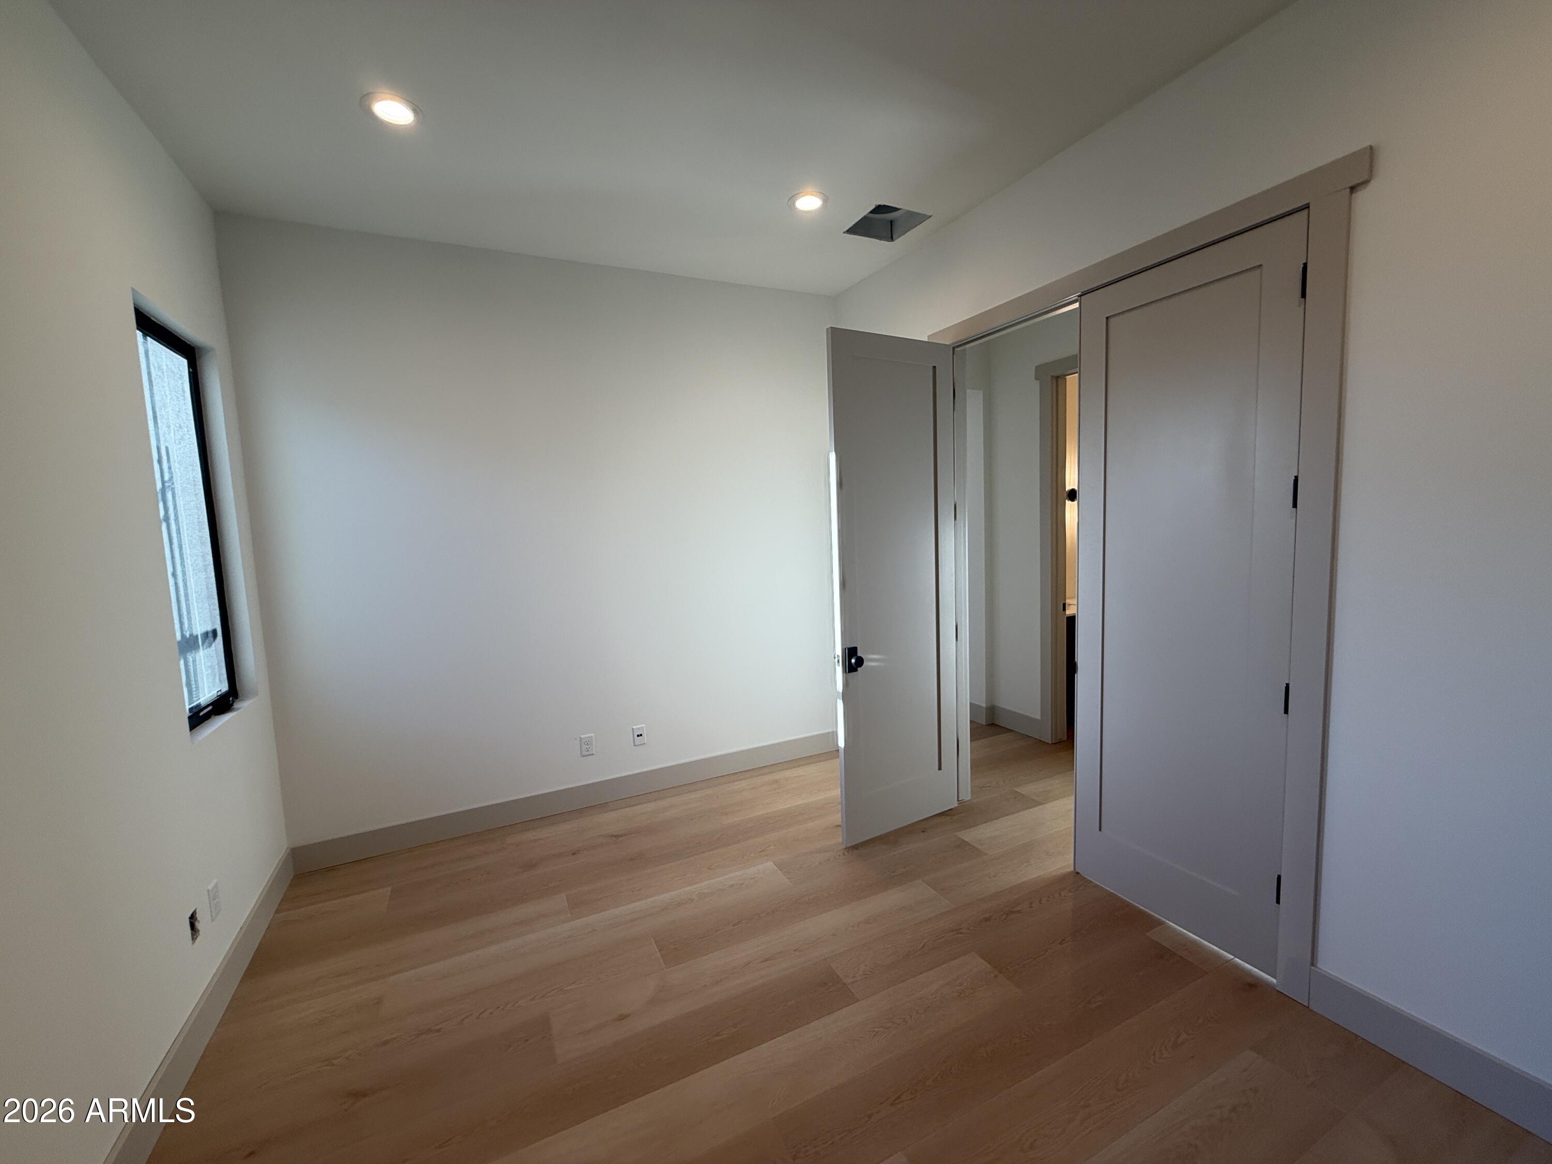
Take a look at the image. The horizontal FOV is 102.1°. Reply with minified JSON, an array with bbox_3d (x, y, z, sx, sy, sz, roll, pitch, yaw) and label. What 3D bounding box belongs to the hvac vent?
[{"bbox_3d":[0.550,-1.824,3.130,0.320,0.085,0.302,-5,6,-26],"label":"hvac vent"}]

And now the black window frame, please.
[{"bbox_3d":[-2.260,-0.206,2.354,0.060,1.492,0.712,-5,6,-26],"label":"black window frame"}]

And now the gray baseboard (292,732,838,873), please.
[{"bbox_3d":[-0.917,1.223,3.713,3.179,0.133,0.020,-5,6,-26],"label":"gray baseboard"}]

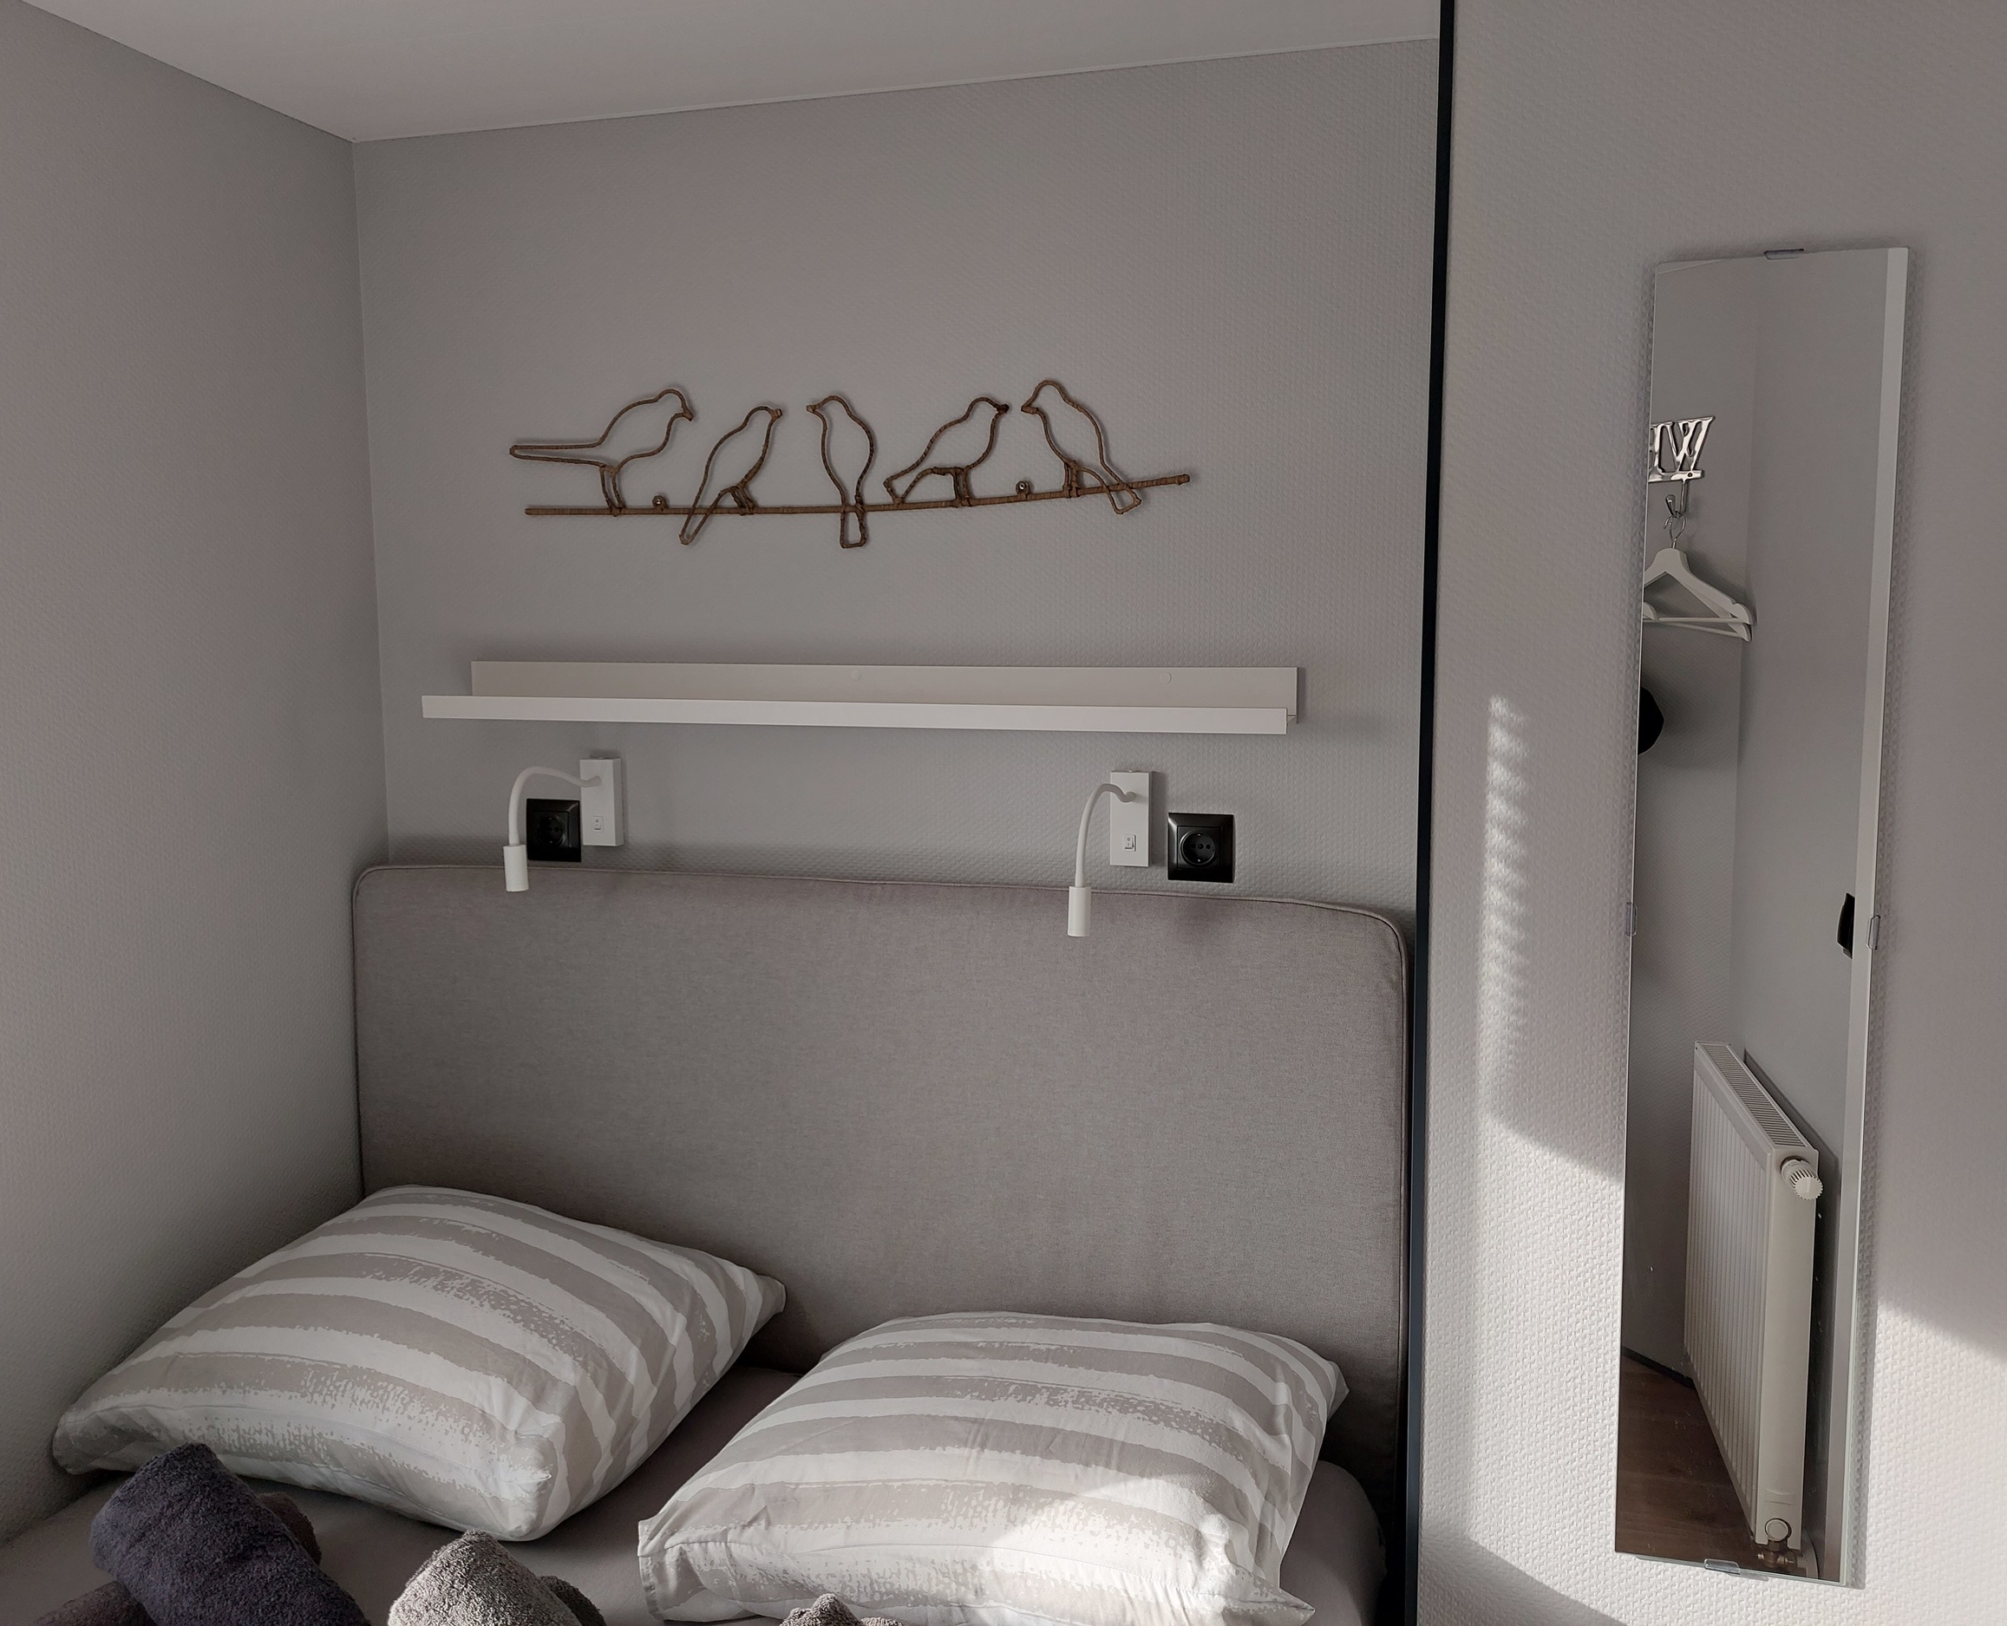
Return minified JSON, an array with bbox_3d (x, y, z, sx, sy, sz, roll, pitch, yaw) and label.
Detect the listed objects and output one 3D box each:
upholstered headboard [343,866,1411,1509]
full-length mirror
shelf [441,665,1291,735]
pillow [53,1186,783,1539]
[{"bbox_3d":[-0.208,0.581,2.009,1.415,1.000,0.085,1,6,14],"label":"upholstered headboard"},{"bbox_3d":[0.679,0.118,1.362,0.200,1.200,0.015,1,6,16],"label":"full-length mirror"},{"bbox_3d":[-0.207,-0.150,1.931,1.142,0.072,0.120,1,6,14],"label":"shelf"},{"bbox_3d":[-0.654,0.644,1.815,0.650,0.165,0.470,1,12,14],"label":"pillow"}]

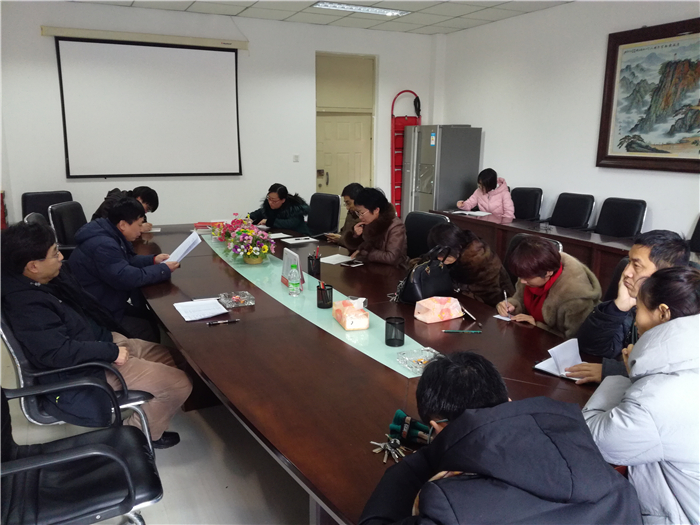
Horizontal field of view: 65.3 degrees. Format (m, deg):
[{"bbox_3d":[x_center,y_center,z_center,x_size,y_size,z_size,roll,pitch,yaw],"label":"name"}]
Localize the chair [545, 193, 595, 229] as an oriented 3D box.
[{"bbox_3d":[2.183,-0.175,5.806,0.620,1.020,0.570,-11,18,-42],"label":"chair"}]

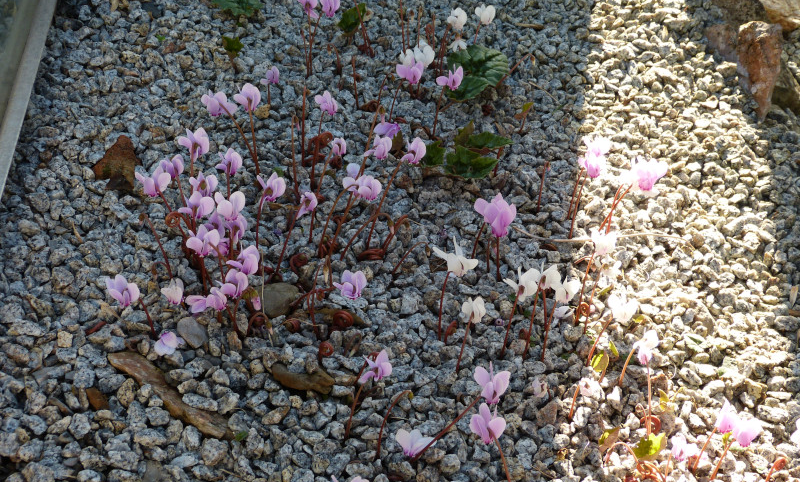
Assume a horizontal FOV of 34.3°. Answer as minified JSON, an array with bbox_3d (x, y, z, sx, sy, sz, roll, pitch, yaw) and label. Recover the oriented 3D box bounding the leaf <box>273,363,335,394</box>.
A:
[{"bbox_3d":[-0.069,0.098,0.918,0.051,0.012,0.019,17,41,20],"label":"leaf"}]

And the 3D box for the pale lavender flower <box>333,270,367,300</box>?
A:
[{"bbox_3d":[-0.036,0.032,0.943,0.022,0.020,0.018,0,38,0],"label":"pale lavender flower"}]

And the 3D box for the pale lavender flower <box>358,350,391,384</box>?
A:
[{"bbox_3d":[-0.017,0.093,0.955,0.025,0.026,0.021,-13,40,-16],"label":"pale lavender flower"}]

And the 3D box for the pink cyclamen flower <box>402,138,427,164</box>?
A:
[{"bbox_3d":[0.013,-0.079,1.129,0.022,0.023,0.020,-20,42,-23],"label":"pink cyclamen flower"}]

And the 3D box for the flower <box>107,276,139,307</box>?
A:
[{"bbox_3d":[-0.236,0.043,1.106,0.029,0.026,0.027,-9,38,-12],"label":"flower"}]

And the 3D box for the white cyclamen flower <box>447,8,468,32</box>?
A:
[{"bbox_3d":[0.054,-0.210,1.227,0.020,0.021,0.018,0,38,0],"label":"white cyclamen flower"}]

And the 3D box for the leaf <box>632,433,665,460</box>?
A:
[{"bbox_3d":[0.186,0.154,0.969,0.024,0.018,0.018,9,38,12],"label":"leaf"}]

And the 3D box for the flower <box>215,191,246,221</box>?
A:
[{"bbox_3d":[-0.142,-0.029,1.090,0.025,0.025,0.021,-6,38,-8],"label":"flower"}]

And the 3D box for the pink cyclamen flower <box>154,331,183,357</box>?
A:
[{"bbox_3d":[-0.199,0.089,1.115,0.024,0.018,0.023,0,35,0],"label":"pink cyclamen flower"}]

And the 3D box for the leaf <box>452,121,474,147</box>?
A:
[{"bbox_3d":[0.069,-0.115,1.385,0.021,0.022,0.016,0,35,0],"label":"leaf"}]

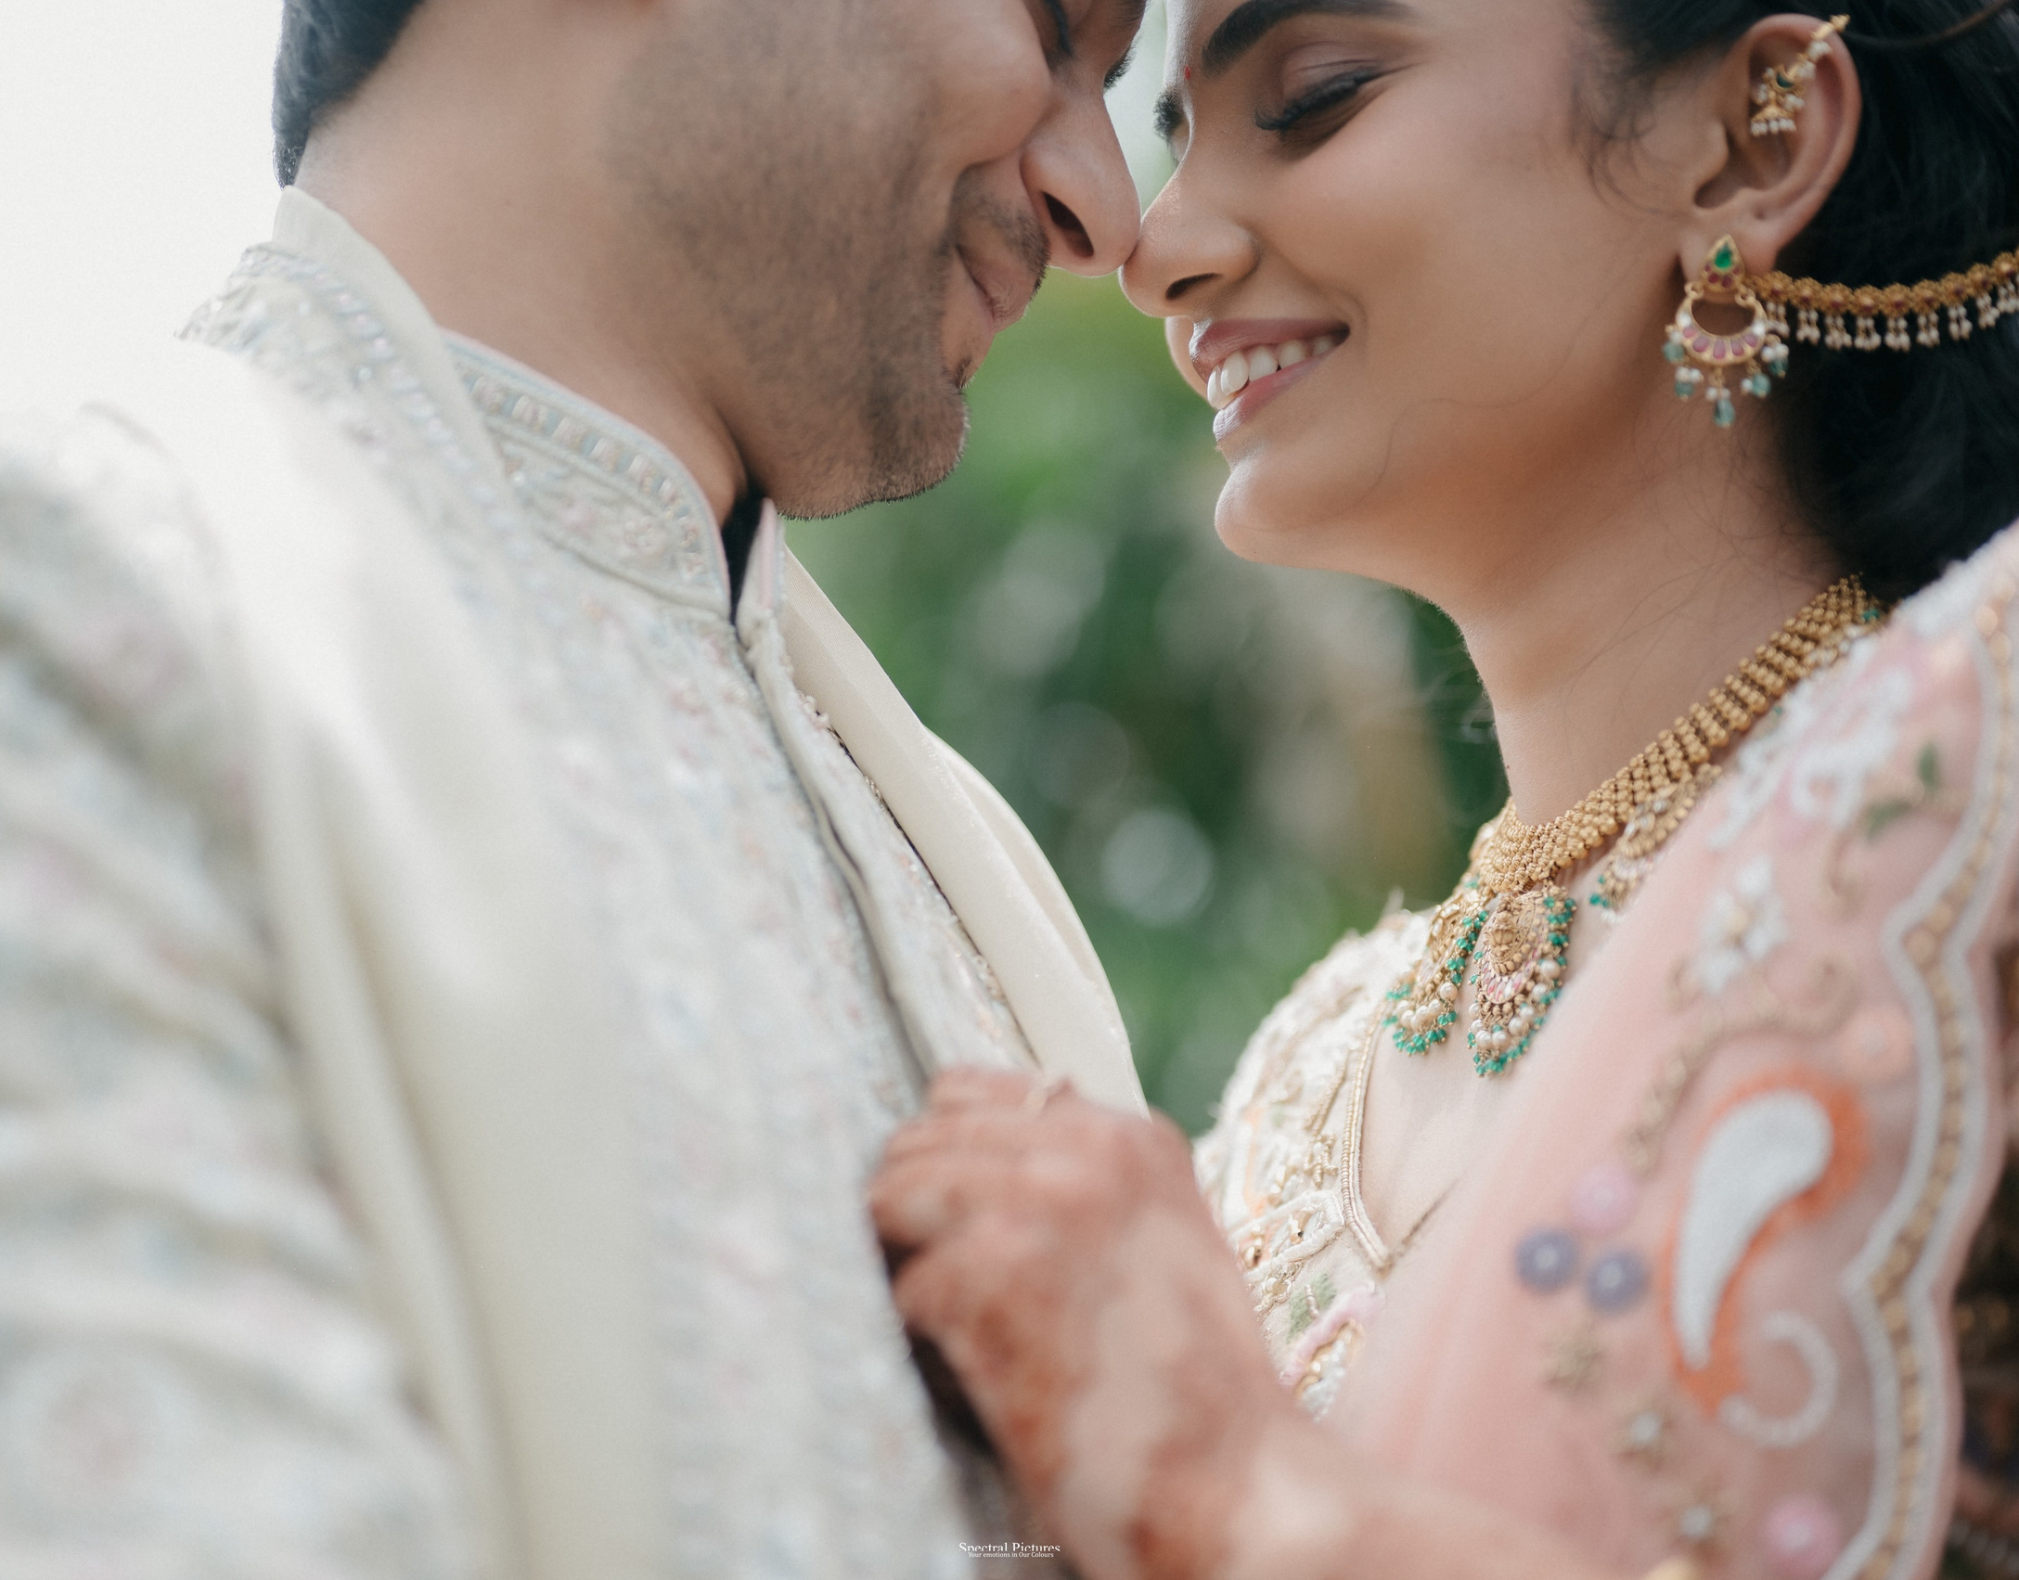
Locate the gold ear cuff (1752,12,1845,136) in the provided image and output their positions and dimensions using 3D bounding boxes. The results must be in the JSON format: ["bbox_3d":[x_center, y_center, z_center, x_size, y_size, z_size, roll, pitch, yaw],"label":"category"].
[{"bbox_3d":[0.184,-0.167,0.772,0.022,0.028,0.013,0,-5,-2],"label":"gold ear cuff"}]

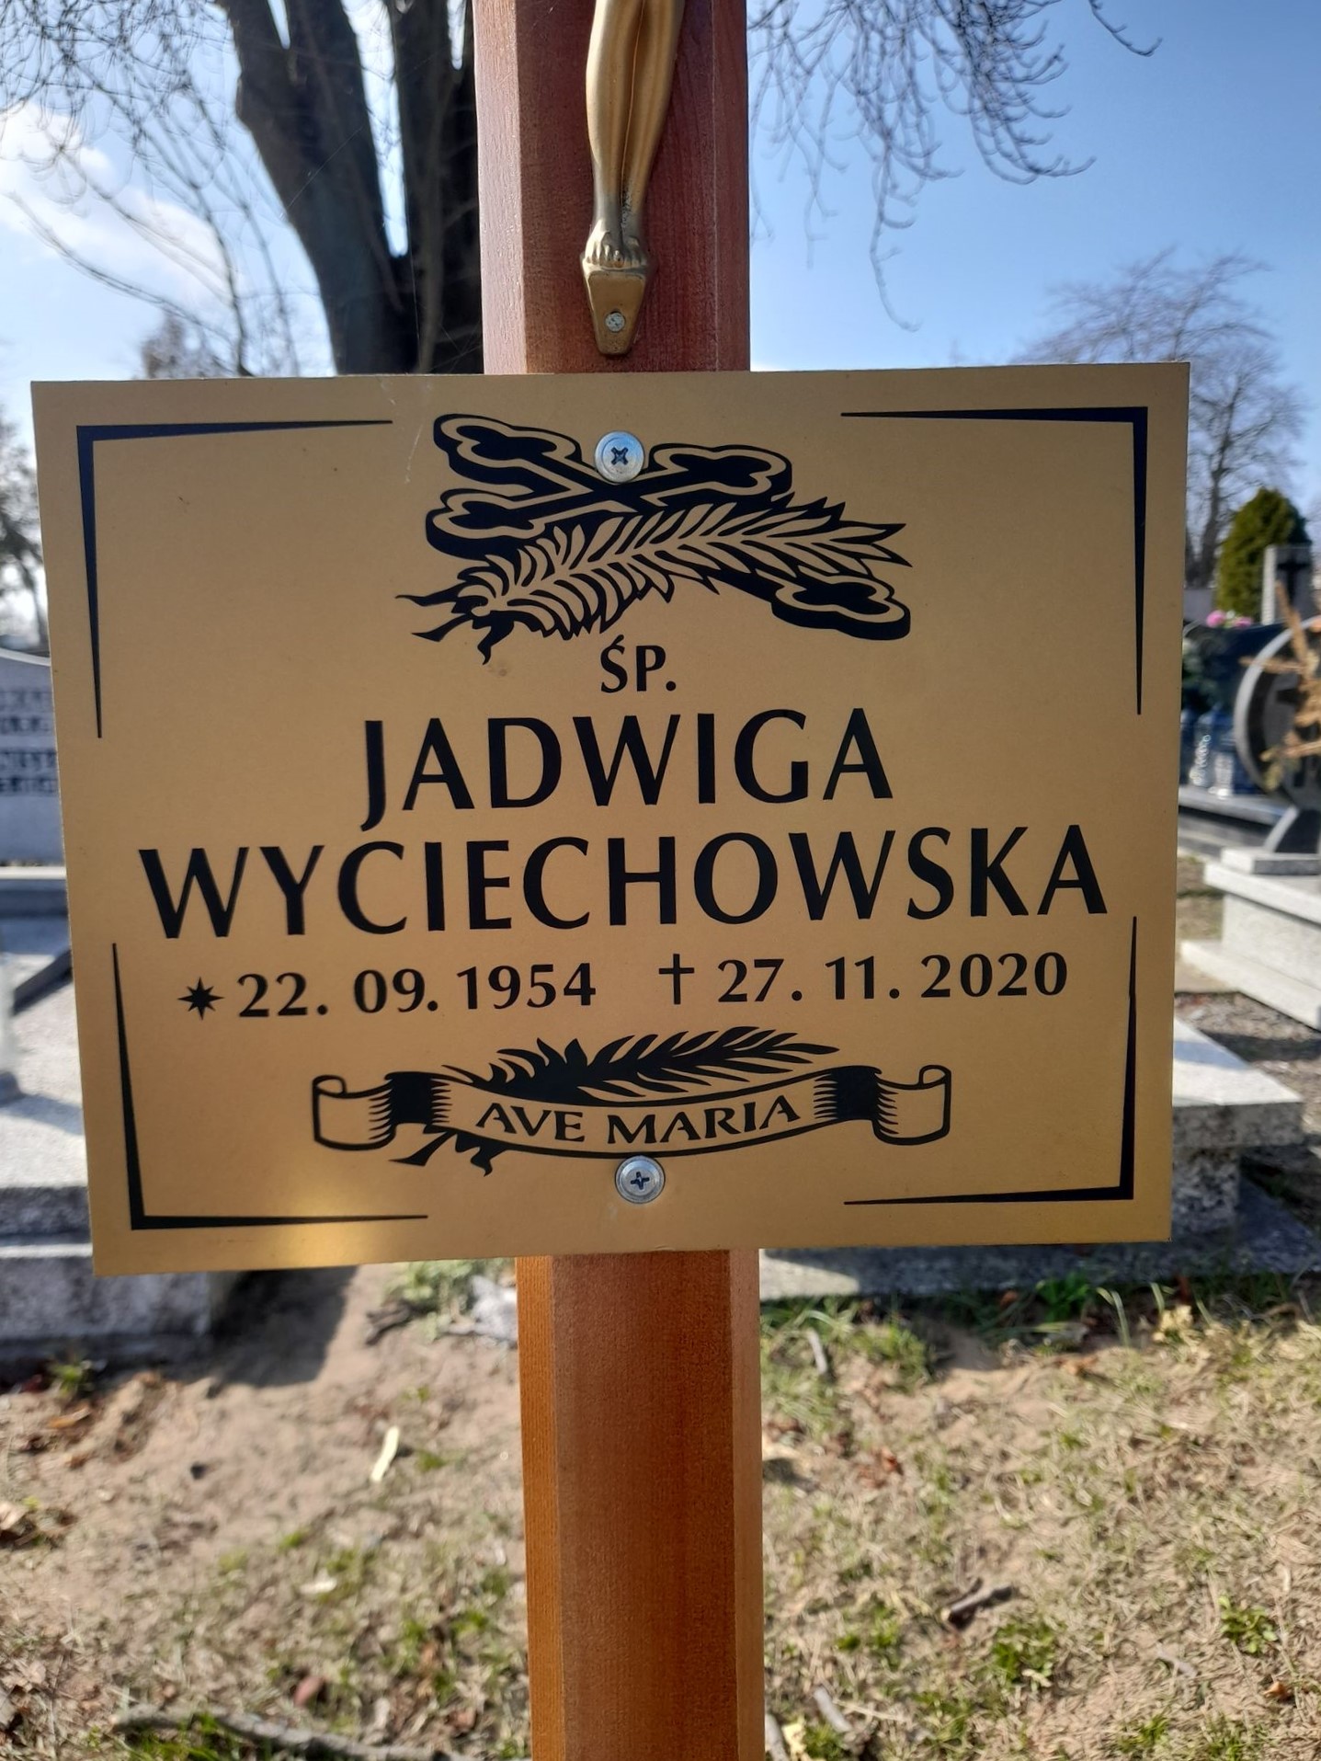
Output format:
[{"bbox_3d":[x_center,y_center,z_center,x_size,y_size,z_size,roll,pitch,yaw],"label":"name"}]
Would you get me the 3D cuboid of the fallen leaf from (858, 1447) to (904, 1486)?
[{"bbox_3d":[0.338,0.901,1.956,0.065,0.027,0.065,-1,6,0],"label":"fallen leaf"}]

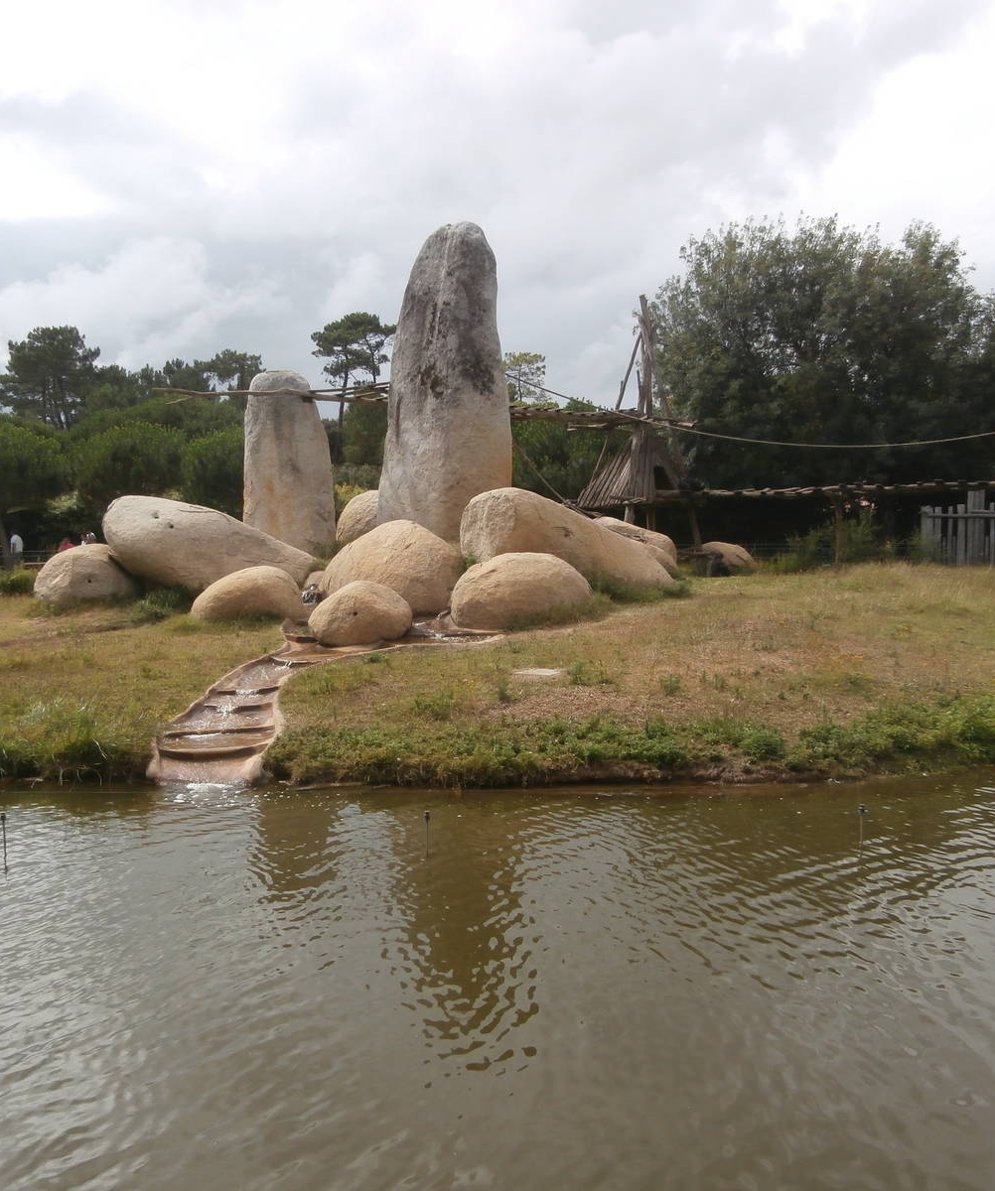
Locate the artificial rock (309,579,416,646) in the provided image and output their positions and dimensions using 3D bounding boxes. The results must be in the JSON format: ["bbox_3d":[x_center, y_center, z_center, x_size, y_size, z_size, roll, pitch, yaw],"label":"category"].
[{"bbox_3d":[-2.157,0.284,17.400,1.650,1.060,1.400,-1,4,-7],"label":"artificial rock"}]

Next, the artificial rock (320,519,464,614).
[{"bbox_3d":[-2.078,-0.550,21.700,2.800,1.850,2.200,-1,4,-5],"label":"artificial rock"}]

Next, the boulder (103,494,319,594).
[{"bbox_3d":[-7.047,-1.232,26.973,5.110,2.330,2.700,0,3,0],"label":"boulder"}]

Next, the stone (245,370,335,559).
[{"bbox_3d":[-5.111,-3.118,27.000,2.200,4.750,2.000,-2,4,-11],"label":"stone"}]

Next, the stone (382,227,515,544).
[{"bbox_3d":[-1.428,-5.254,30.254,3.640,9.610,3.200,0,3,0],"label":"stone"}]

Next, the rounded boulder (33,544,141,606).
[{"bbox_3d":[-9.796,-0.468,26.315,2.430,1.520,2.300,0,3,0],"label":"rounded boulder"}]

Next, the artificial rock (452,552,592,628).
[{"bbox_3d":[0.409,-0.075,19.100,2.450,1.350,1.800,-1,4,1],"label":"artificial rock"}]

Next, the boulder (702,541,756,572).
[{"bbox_3d":[7.145,-1.207,34.000,1.680,0.920,1.350,0,4,12],"label":"boulder"}]

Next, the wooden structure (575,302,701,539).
[{"bbox_3d":[4.258,-4.888,33.780,4.000,8.250,3.800,2,4,34],"label":"wooden structure"}]

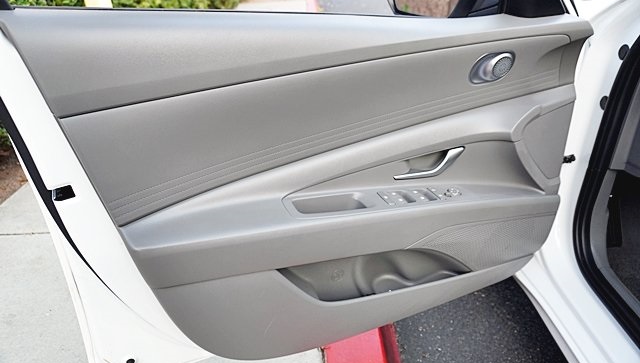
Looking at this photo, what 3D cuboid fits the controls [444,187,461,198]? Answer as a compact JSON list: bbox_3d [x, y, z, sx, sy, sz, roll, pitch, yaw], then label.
[{"bbox_3d":[0.254,0.019,0.818,0.025,0.010,0.020,-11,31,-19],"label":"controls"}]

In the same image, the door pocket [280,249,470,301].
[{"bbox_3d":[0.115,0.183,0.857,0.390,0.125,0.085,-11,31,-19],"label":"door pocket"}]

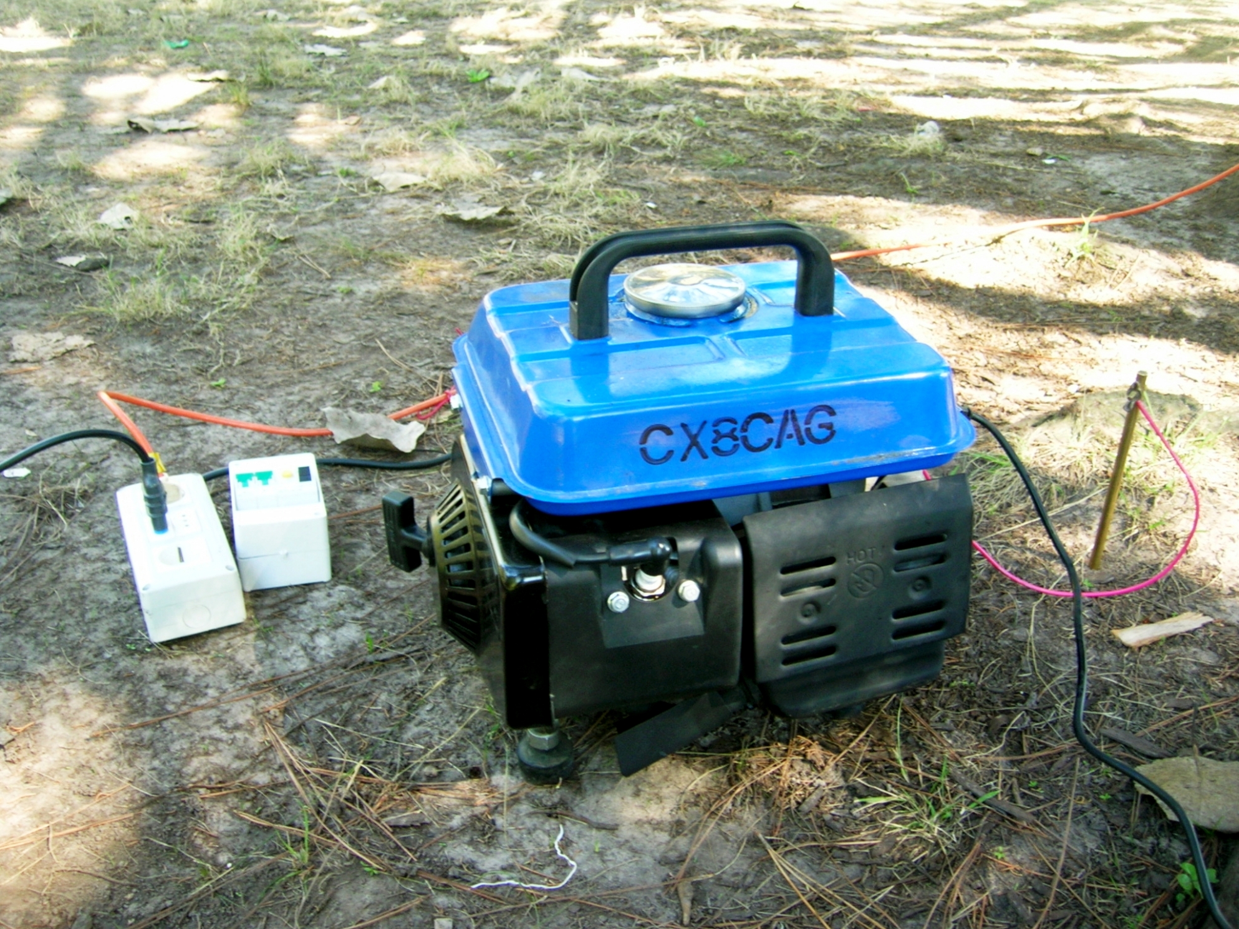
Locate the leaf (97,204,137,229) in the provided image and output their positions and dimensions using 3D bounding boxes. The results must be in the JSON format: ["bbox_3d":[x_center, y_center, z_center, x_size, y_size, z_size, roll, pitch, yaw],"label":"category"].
[{"bbox_3d":[-0.773,-0.383,2.034,0.060,0.024,0.055,-9,31,-17],"label":"leaf"}]

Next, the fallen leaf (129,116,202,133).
[{"bbox_3d":[-0.858,-0.640,2.495,0.131,0.020,0.065,-9,30,-17],"label":"fallen leaf"}]

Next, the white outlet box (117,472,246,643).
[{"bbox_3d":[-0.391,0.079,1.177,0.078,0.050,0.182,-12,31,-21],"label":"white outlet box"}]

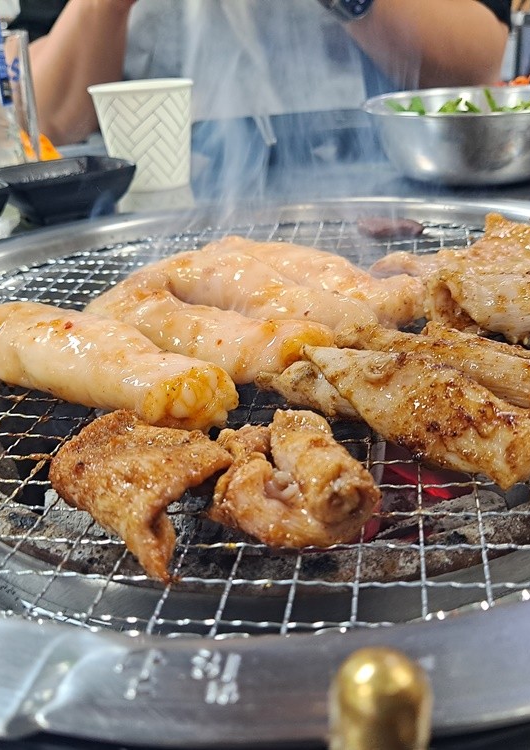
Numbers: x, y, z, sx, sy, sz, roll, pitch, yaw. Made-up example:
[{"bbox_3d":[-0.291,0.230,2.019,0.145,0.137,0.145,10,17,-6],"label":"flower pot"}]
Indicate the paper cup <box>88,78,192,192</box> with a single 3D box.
[{"bbox_3d":[-0.086,-0.172,0.503,0.073,0.070,0.073,-8,26,-7],"label":"paper cup"}]

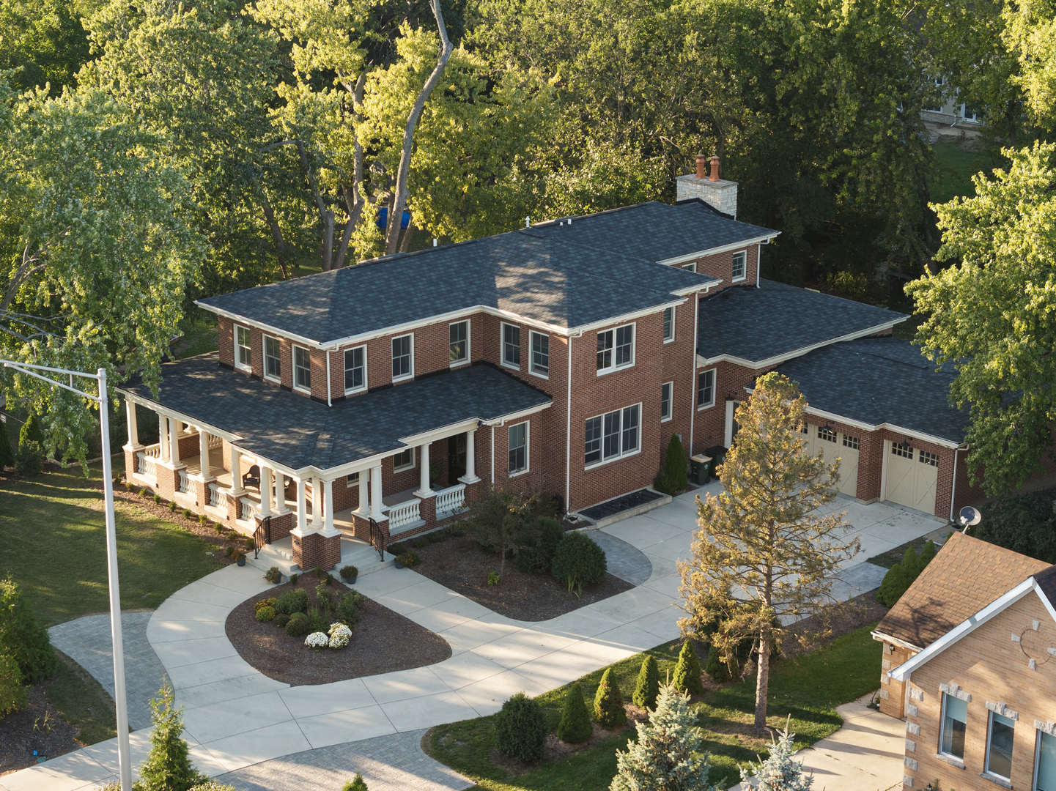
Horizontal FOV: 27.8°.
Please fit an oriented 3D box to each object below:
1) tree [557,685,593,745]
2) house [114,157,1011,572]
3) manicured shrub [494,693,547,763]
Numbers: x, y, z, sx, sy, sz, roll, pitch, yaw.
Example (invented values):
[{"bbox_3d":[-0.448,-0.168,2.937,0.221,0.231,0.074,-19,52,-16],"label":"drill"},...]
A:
[{"bbox_3d":[1.278,8.523,57.673,0.960,1.670,0.960,0,18,0],"label":"tree"},{"bbox_3d":[2.861,-1.182,75.938,28.100,9.250,22.700,-16,24,-41],"label":"house"},{"bbox_3d":[-0.192,9.064,58.936,1.450,1.880,1.450,0,17,0],"label":"manicured shrub"}]

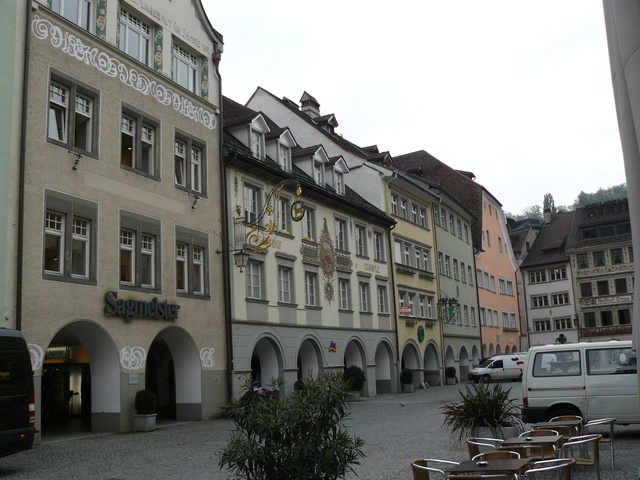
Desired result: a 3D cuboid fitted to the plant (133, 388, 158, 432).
[{"bbox_3d":[-5.059,4.980,19.442,0.640,1.270,0.640,-8,-12,24],"label":"plant"}]

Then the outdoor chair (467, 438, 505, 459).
[{"bbox_3d":[2.017,2.717,7.843,0.540,0.730,0.550,-6,-11,16],"label":"outdoor chair"}]

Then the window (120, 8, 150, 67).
[{"bbox_3d":[-6.069,-6.641,21.947,0.180,1.599,1.546,-8,-12,24],"label":"window"}]

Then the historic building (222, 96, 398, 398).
[{"bbox_3d":[-6.147,-0.589,35.762,16.000,18.400,15.300,-9,-12,28],"label":"historic building"}]

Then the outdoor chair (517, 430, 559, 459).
[{"bbox_3d":[2.924,2.963,8.874,0.540,0.750,0.570,-7,-12,20],"label":"outdoor chair"}]

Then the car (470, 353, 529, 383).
[{"bbox_3d":[12.631,9.058,47.300,4.440,1.930,1.810,0,-11,-14],"label":"car"}]

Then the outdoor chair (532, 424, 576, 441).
[{"bbox_3d":[3.467,3.096,9.742,0.540,0.750,0.570,-6,-11,17],"label":"outdoor chair"}]

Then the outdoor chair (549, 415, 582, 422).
[{"bbox_3d":[3.987,3.251,10.712,0.540,0.750,0.570,-6,-11,17],"label":"outdoor chair"}]

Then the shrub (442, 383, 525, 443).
[{"bbox_3d":[2.871,3.203,11.997,1.400,1.240,1.360,0,-11,-15],"label":"shrub"}]

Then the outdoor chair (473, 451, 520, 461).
[{"bbox_3d":[1.860,2.684,7.084,0.540,0.750,0.570,-7,-12,21],"label":"outdoor chair"}]

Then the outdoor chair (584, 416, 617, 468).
[{"bbox_3d":[4.011,2.967,9.681,0.540,0.730,0.550,-6,-11,18],"label":"outdoor chair"}]

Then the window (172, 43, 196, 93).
[{"bbox_3d":[-5.098,-6.526,25.251,0.150,1.600,1.500,-8,-12,27],"label":"window"}]

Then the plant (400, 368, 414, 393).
[{"bbox_3d":[4.852,7.843,37.097,0.740,1.280,0.740,-9,-12,28],"label":"plant"}]

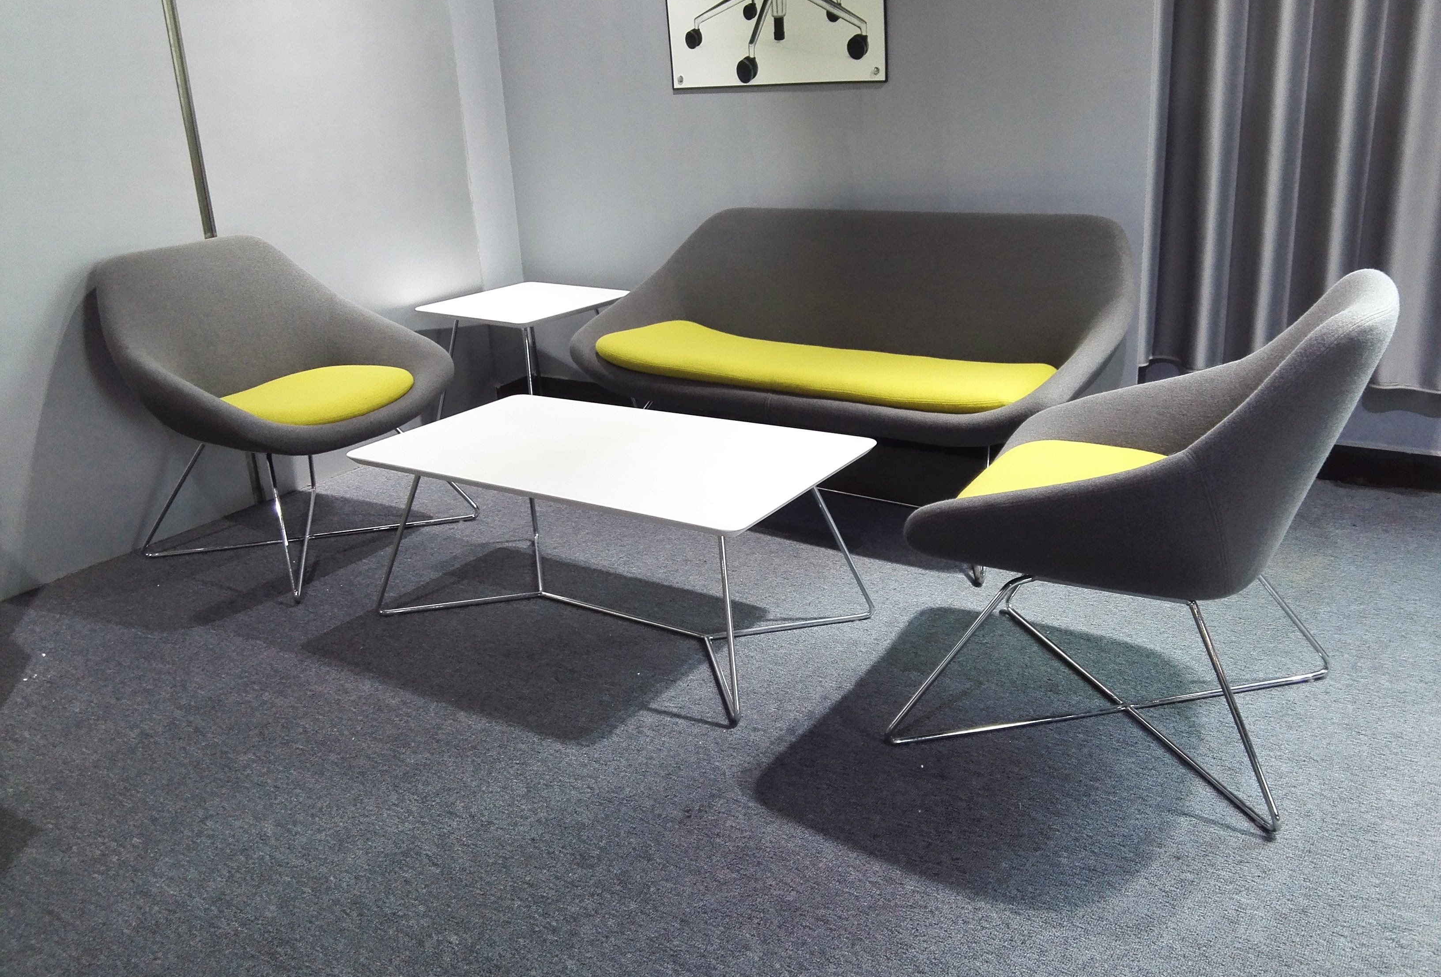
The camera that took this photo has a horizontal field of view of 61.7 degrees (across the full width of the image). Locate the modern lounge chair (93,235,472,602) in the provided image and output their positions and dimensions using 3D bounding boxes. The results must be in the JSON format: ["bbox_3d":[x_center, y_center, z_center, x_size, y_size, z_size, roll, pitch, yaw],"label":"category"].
[{"bbox_3d":[-1.181,-0.242,3.244,0.750,0.806,0.756,9,23,30],"label":"modern lounge chair"}]

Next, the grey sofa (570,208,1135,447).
[{"bbox_3d":[0.323,-0.331,3.297,1.572,0.786,0.756,12,24,36],"label":"grey sofa"}]

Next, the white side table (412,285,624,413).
[{"bbox_3d":[-0.637,-0.398,4.091,0.534,0.479,0.534,12,24,36],"label":"white side table"}]

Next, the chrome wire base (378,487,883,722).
[{"bbox_3d":[-0.241,0.111,2.742,1.030,0.383,0.569,10,23,32],"label":"chrome wire base"}]

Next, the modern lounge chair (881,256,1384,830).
[{"bbox_3d":[0.739,0.029,2.191,0.750,0.806,0.756,9,23,30],"label":"modern lounge chair"}]

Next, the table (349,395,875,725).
[{"bbox_3d":[-0.241,0.101,2.738,1.066,0.404,0.585,10,23,32],"label":"table"}]

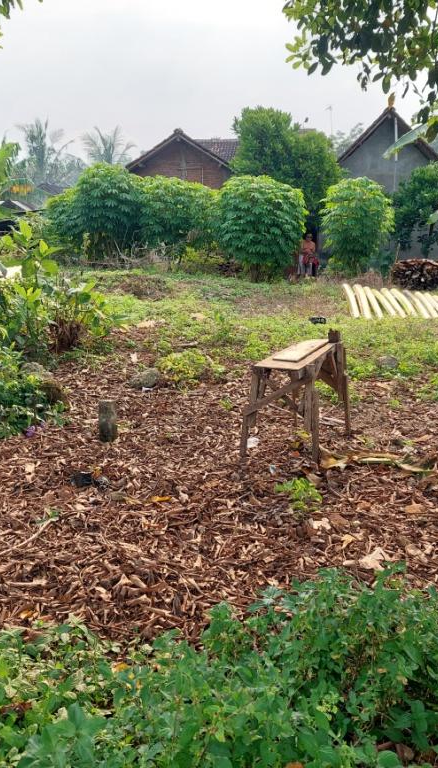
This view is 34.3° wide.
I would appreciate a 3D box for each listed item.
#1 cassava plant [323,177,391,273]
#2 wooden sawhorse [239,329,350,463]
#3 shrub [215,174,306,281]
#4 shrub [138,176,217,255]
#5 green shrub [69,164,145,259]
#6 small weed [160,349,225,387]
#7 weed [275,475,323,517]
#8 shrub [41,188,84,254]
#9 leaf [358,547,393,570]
[{"bbox_3d":[3.796,-4.375,19.600,1.850,2.650,1.800,0,12,0],"label":"cassava plant"},{"bbox_3d":[0.553,0.039,5.048,0.530,0.770,0.830,6,14,25],"label":"wooden sawhorse"},{"bbox_3d":[1.070,-4.034,18.300,2.200,2.650,2.150,0,12,0],"label":"shrub"},{"bbox_3d":[-1.379,-5.252,22.000,2.500,2.600,2.200,0,12,0],"label":"shrub"},{"bbox_3d":[-3.376,-5.163,21.500,2.300,2.900,2.200,0,12,0],"label":"green shrub"},{"bbox_3d":[-0.285,-0.175,7.100,0.620,0.310,0.520,0,12,0],"label":"small weed"},{"bbox_3d":[0.446,0.619,3.980,0.240,0.190,0.220,0,12,0],"label":"weed"},{"bbox_3d":[-4.896,-5.181,22.500,1.700,2.200,1.700,0,12,0],"label":"shrub"},{"bbox_3d":[0.742,0.840,3.400,0.155,0.045,0.120,0,12,0],"label":"leaf"}]

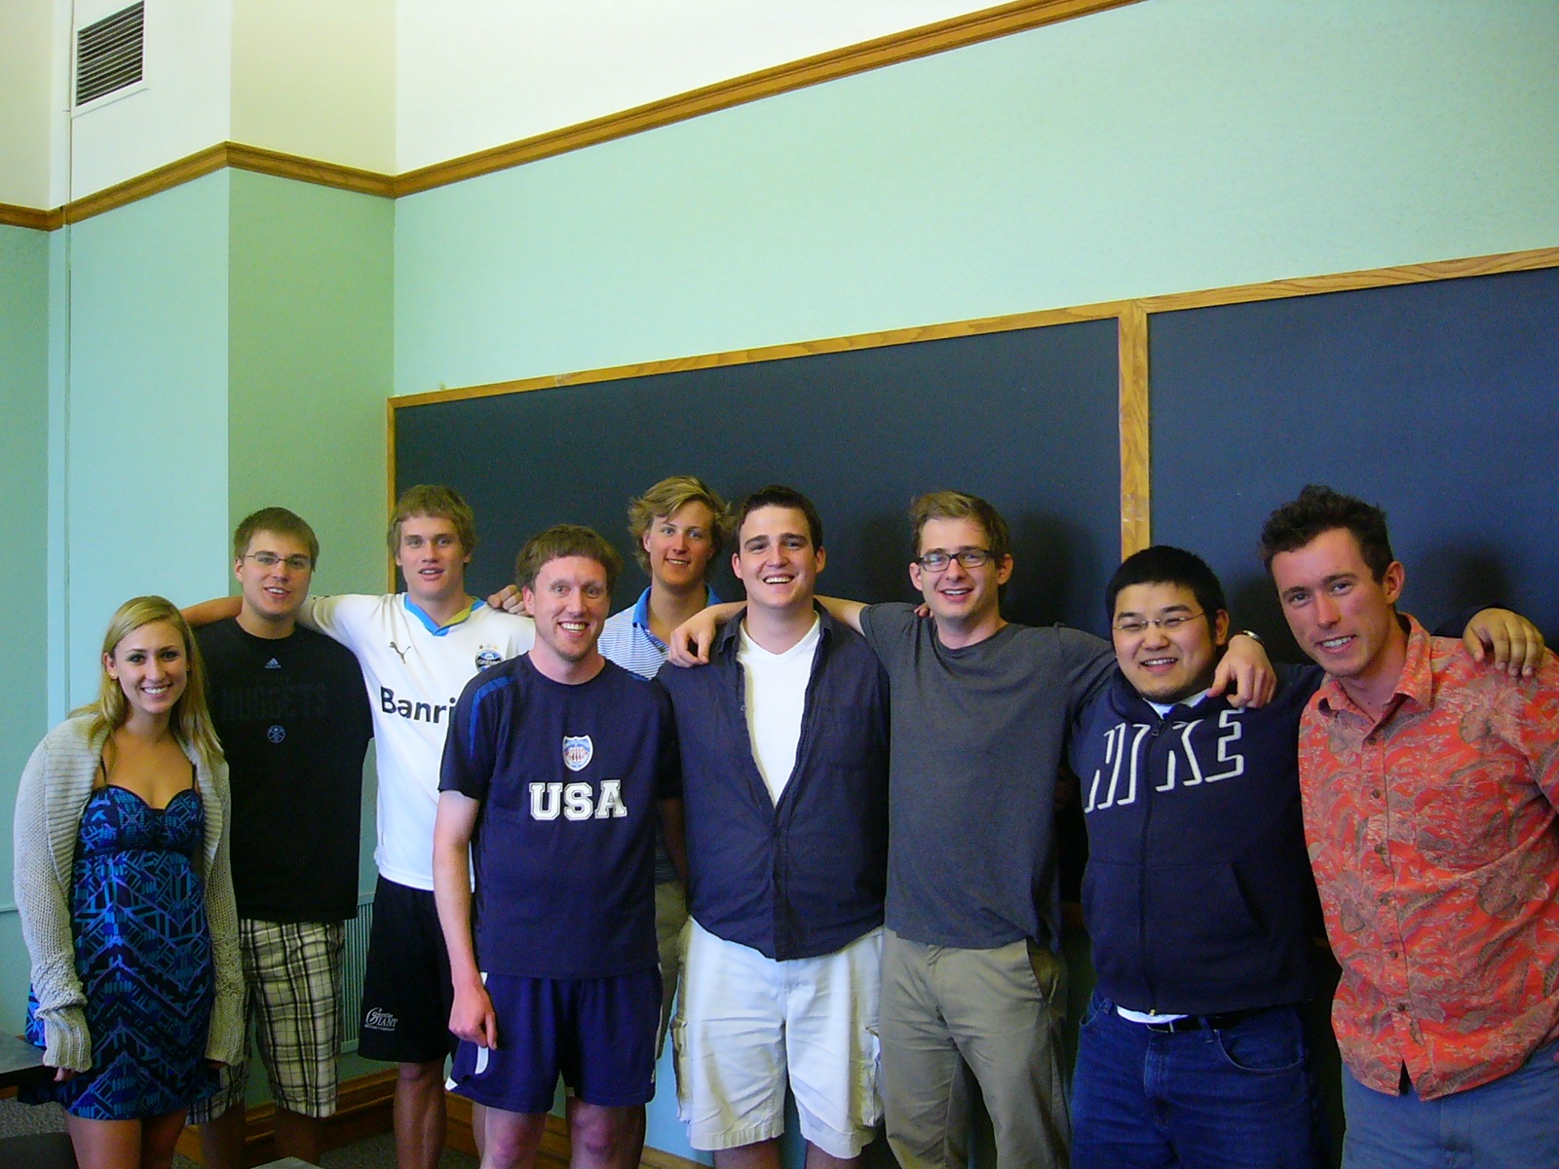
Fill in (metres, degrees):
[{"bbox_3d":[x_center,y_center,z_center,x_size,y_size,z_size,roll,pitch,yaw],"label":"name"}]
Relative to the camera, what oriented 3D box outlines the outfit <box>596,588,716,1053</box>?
[{"bbox_3d":[-0.315,0.550,3.500,0.500,1.090,0.300,0,-1,6],"label":"outfit"}]

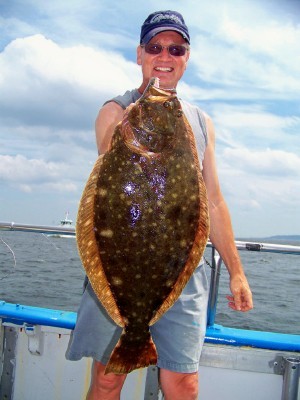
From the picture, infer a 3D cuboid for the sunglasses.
[{"bbox_3d":[0.050,-0.508,1.405,0.150,0.045,0.145,4,11,-5],"label":"sunglasses"}]

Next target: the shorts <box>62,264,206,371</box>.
[{"bbox_3d":[-0.040,0.361,1.370,0.450,0.385,0.290,0,-5,3],"label":"shorts"}]

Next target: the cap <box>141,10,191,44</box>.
[{"bbox_3d":[0.053,-0.586,1.425,0.175,0.135,0.265,4,11,-5],"label":"cap"}]

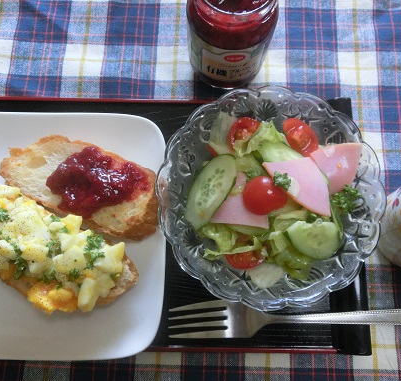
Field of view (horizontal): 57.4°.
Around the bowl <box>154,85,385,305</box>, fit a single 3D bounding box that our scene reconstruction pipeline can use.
[{"bbox_3d":[0.045,0.006,0.265,0.147,0.055,0.147,0,78,-1],"label":"bowl"}]

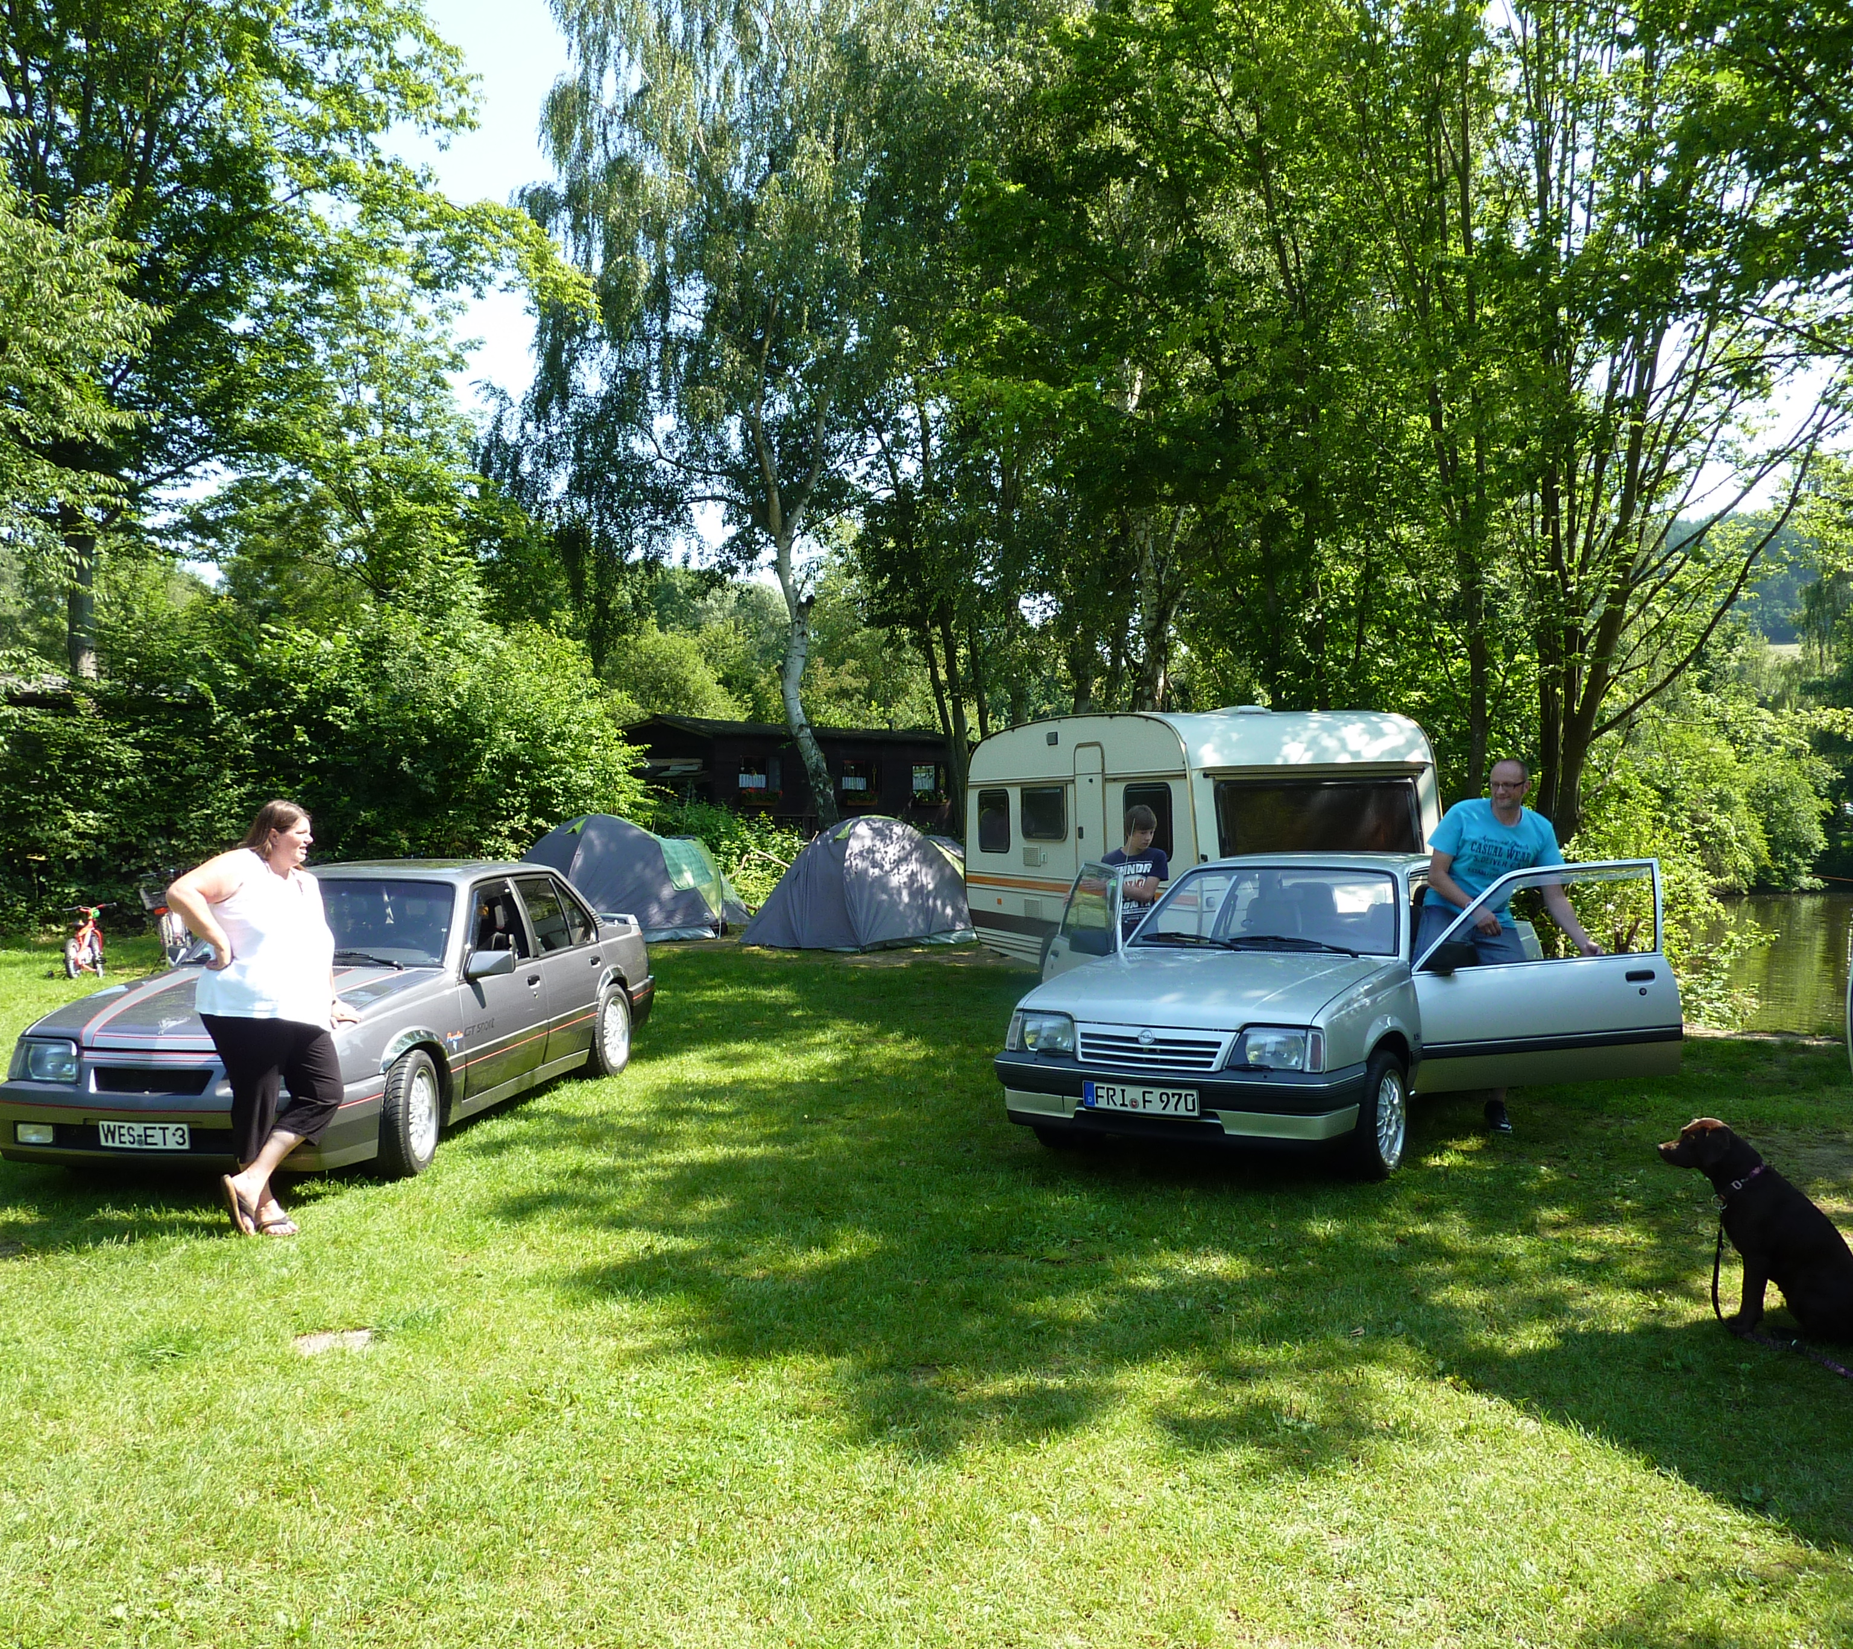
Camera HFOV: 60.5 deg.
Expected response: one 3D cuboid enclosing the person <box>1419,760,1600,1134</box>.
[{"bbox_3d":[2.870,0.590,7.850,0.820,1.840,0.580,-1,1,7],"label":"person"}]

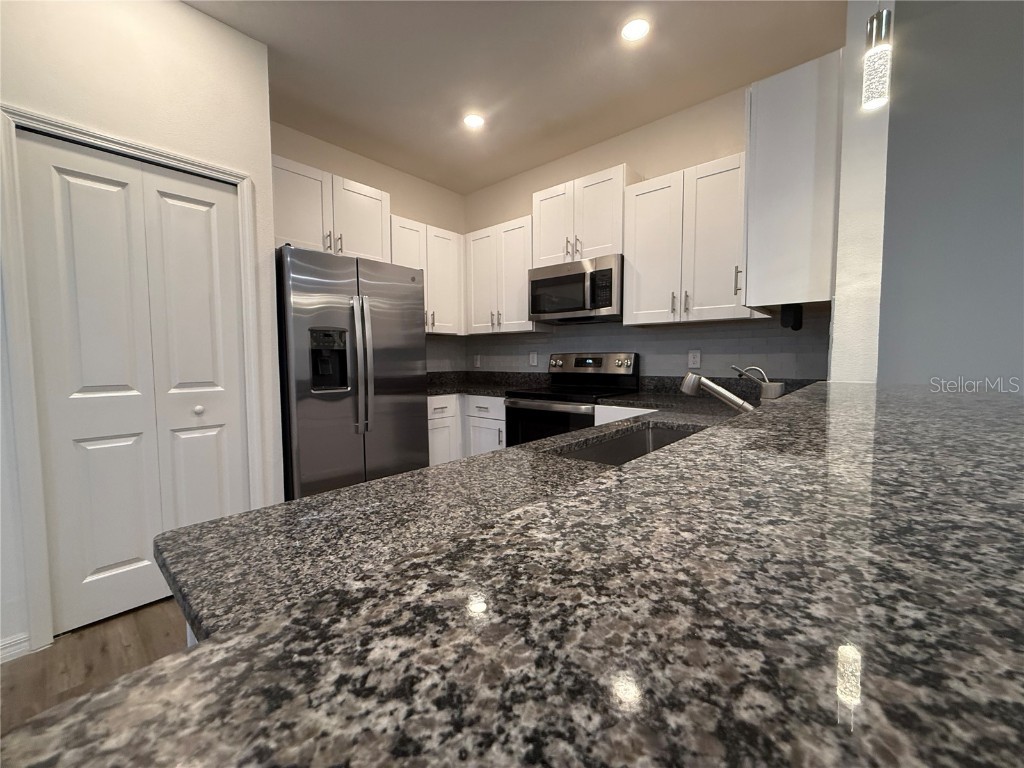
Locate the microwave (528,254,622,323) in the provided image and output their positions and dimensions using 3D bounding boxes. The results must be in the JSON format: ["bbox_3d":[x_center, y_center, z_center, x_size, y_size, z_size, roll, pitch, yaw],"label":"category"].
[{"bbox_3d":[0.535,-0.668,3.094,0.760,0.412,0.399,3,5,41],"label":"microwave"}]

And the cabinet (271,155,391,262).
[{"bbox_3d":[-1.356,-1.145,2.969,0.324,0.603,0.908,3,5,41],"label":"cabinet"}]

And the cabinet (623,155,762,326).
[{"bbox_3d":[1.142,-0.829,2.594,0.785,0.895,0.324,3,5,41],"label":"cabinet"}]

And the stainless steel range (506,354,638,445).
[{"bbox_3d":[0.434,0.373,3.039,0.758,1.186,0.685,3,5,41],"label":"stainless steel range"}]

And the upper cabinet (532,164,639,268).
[{"bbox_3d":[0.557,-1.165,3.093,0.763,0.595,0.324,3,5,41],"label":"upper cabinet"}]

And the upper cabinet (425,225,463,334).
[{"bbox_3d":[-0.693,-0.891,3.732,0.324,0.895,0.406,3,5,41],"label":"upper cabinet"}]

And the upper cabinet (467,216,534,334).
[{"bbox_3d":[-0.018,-0.887,3.622,0.773,0.895,0.324,3,5,41],"label":"upper cabinet"}]

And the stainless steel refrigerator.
[{"bbox_3d":[-1.174,0.102,2.827,0.810,1.762,0.910,3,5,41],"label":"stainless steel refrigerator"}]

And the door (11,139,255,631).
[{"bbox_3d":[-1.654,0.010,1.921,0.045,2.024,0.729,3,5,41],"label":"door"}]

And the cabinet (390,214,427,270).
[{"bbox_3d":[-0.940,-0.874,3.454,0.324,0.895,0.339,3,5,41],"label":"cabinet"}]

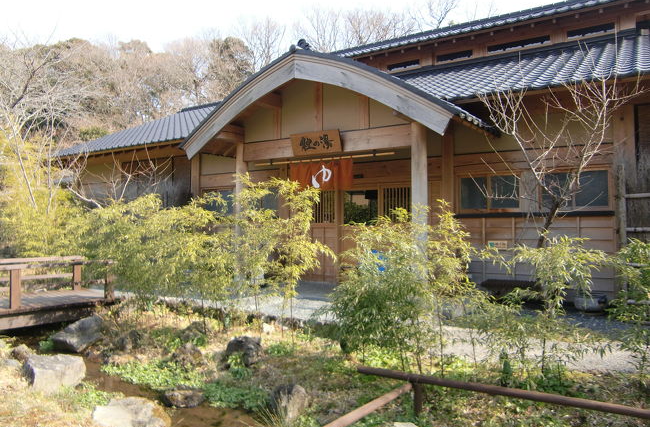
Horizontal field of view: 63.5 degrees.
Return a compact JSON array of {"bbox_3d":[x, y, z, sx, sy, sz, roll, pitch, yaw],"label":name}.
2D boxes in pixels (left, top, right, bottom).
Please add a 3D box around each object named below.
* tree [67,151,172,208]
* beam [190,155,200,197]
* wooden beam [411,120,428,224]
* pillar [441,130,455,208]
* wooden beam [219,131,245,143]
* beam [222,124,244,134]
[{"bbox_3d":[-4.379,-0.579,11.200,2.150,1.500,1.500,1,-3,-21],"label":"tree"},{"bbox_3d":[-3.197,-0.913,13.056,0.220,1.200,0.200,-1,-3,32],"label":"beam"},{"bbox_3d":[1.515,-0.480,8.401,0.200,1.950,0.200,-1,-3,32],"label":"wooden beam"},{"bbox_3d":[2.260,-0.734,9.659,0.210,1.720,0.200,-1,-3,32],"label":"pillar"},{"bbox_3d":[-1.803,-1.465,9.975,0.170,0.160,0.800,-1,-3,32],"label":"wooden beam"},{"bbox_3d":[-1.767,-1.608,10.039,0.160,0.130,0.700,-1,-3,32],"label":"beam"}]

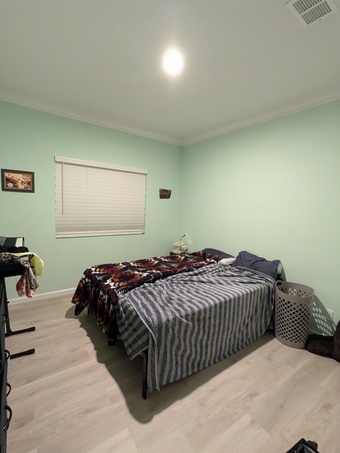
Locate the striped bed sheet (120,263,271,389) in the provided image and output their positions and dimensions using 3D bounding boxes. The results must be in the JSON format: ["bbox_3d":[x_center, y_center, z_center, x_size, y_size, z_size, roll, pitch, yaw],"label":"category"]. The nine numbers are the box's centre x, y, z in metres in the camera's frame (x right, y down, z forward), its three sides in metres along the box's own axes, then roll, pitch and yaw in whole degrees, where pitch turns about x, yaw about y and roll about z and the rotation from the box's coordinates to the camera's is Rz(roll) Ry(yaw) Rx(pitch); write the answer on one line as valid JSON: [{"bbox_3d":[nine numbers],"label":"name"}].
[{"bbox_3d":[0.269,0.865,2.235,1.730,0.606,0.876,-2,7,-36],"label":"striped bed sheet"}]

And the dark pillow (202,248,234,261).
[{"bbox_3d":[0.705,0.436,3.340,0.394,0.146,0.657,-2,7,-36],"label":"dark pillow"}]

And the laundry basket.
[{"bbox_3d":[1.401,0.989,2.391,0.435,0.584,0.435,-2,7,-36],"label":"laundry basket"}]

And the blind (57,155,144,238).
[{"bbox_3d":[-1.022,-0.415,3.393,1.476,1.153,0.086,-2,7,-36],"label":"blind"}]

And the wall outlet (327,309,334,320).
[{"bbox_3d":[1.746,0.981,2.286,0.016,0.114,0.070,-2,7,-36],"label":"wall outlet"}]

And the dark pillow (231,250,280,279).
[{"bbox_3d":[1.116,0.480,2.759,0.402,0.212,0.642,-2,7,-36],"label":"dark pillow"}]

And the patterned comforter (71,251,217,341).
[{"bbox_3d":[-0.070,0.711,2.809,2.088,0.547,1.183,-2,7,-36],"label":"patterned comforter"}]

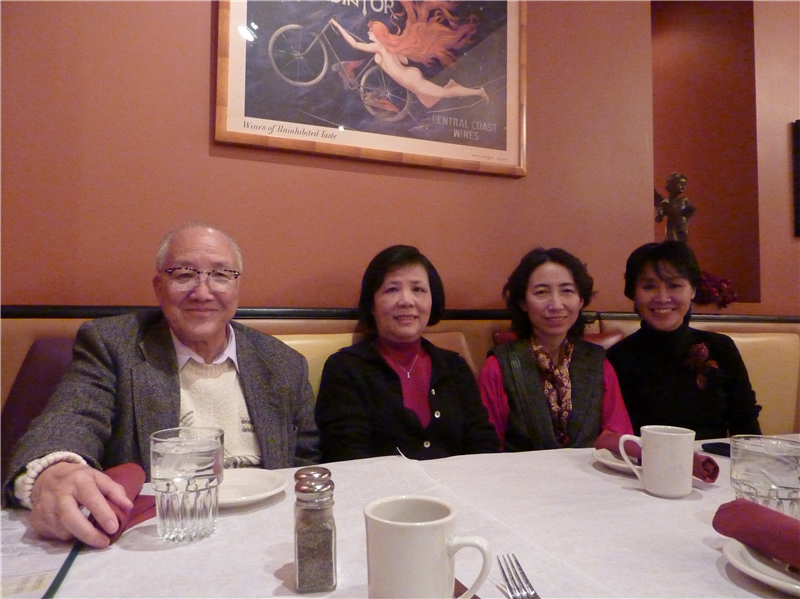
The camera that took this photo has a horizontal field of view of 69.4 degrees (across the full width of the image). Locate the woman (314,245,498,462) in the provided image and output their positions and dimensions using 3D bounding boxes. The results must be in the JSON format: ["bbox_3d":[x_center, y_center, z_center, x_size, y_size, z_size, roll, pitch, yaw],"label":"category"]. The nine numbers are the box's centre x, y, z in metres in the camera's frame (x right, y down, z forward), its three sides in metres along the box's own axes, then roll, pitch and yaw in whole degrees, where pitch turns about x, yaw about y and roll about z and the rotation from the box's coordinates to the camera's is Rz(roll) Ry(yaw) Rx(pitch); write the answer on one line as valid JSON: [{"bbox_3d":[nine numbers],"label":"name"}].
[{"bbox_3d":[0.089,0.460,1.221,0.470,1.200,0.680,1,-3,-17],"label":"woman"}]

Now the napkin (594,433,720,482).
[{"bbox_3d":[0.425,0.263,0.980,0.050,0.043,0.220,2,-3,-29],"label":"napkin"}]

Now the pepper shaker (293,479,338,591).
[{"bbox_3d":[-0.083,0.230,0.573,0.037,0.104,0.037,0,-2,-2],"label":"pepper shaker"}]

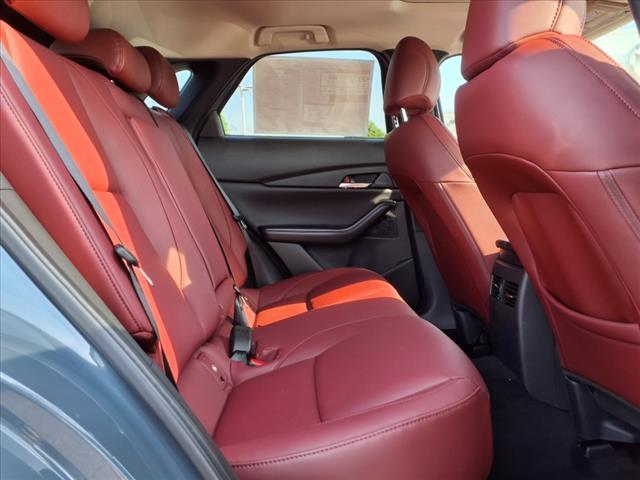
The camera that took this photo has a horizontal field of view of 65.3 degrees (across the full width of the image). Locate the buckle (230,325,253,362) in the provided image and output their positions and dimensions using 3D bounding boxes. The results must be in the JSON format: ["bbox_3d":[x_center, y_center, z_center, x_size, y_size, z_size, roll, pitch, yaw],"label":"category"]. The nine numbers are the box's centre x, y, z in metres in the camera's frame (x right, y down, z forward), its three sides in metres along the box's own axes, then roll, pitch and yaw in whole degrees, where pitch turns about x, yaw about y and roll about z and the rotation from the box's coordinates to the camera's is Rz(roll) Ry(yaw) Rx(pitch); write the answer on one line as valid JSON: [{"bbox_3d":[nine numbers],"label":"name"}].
[{"bbox_3d":[-0.160,0.211,1.020,0.041,0.072,0.026,7,-29,-9],"label":"buckle"}]

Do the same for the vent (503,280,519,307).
[{"bbox_3d":[0.424,0.121,1.101,0.020,0.055,0.053,7,5,-10],"label":"vent"}]

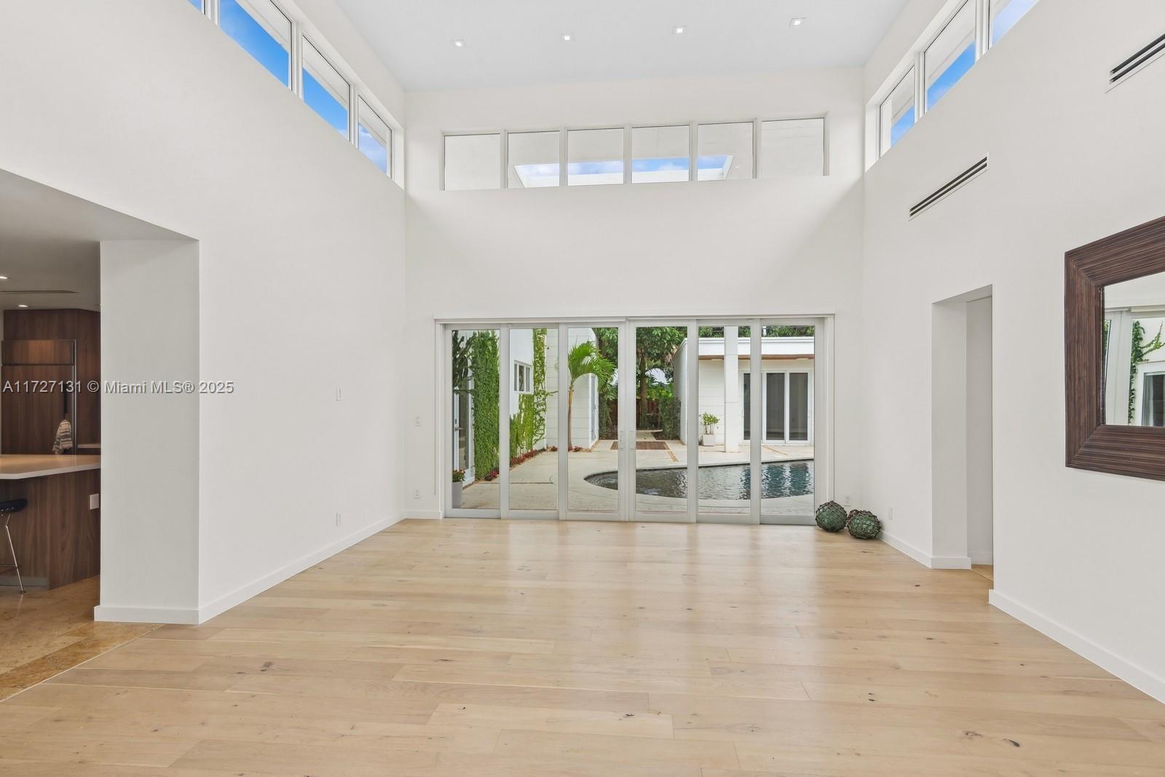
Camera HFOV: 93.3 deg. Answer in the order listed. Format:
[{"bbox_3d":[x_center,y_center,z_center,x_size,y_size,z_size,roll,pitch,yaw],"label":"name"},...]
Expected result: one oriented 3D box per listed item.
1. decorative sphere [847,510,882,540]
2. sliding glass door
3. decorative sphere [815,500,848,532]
[{"bbox_3d":[2.894,1.401,5.642,0.325,0.305,0.325,0,-1,5],"label":"decorative sphere"},{"bbox_3d":[0.552,0.387,6.603,4.488,2.400,0.140,0,-1,5],"label":"sliding glass door"},{"bbox_3d":[2.721,1.396,6.002,0.335,0.345,0.335,0,-1,5],"label":"decorative sphere"}]

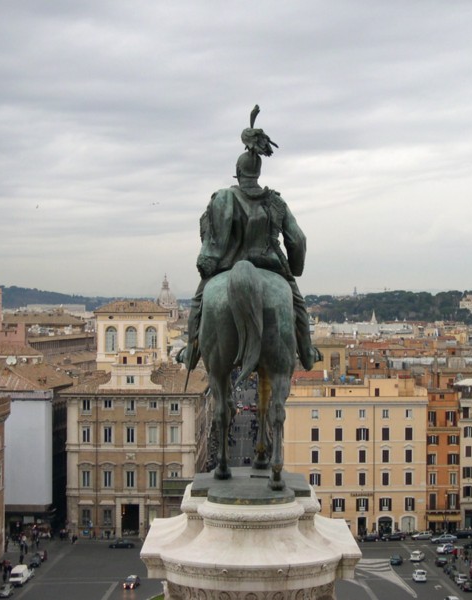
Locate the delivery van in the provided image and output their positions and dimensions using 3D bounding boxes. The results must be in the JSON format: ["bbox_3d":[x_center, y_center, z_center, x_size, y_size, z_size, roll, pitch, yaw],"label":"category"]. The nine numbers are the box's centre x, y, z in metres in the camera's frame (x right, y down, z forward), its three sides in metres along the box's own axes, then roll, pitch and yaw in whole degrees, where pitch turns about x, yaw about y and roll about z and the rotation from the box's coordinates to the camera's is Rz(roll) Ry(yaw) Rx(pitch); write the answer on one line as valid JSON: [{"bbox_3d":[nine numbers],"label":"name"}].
[{"bbox_3d":[-33.175,42.288,237.497,1.950,2.200,5.000,0,0,4],"label":"delivery van"}]

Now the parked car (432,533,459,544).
[{"bbox_3d":[37.372,42.728,276.998,4.350,1.420,1.750,0,0,-16],"label":"parked car"}]

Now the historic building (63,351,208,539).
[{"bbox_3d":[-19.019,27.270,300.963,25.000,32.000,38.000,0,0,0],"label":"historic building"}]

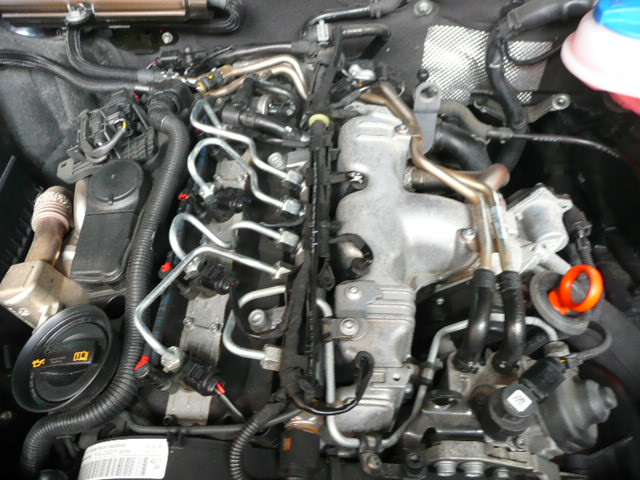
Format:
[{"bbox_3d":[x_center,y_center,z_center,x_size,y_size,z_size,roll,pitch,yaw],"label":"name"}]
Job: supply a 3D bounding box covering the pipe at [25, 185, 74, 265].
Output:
[{"bbox_3d":[-0.287,-0.016,0.552,0.044,0.049,0.094,1,57,1],"label":"pipe"}]

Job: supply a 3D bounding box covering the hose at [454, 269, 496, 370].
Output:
[{"bbox_3d":[0.145,0.070,0.470,0.019,0.057,0.087,14,58,9],"label":"hose"}]

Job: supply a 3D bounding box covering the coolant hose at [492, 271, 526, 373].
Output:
[{"bbox_3d":[0.148,0.064,0.405,0.024,0.024,0.078,1,85,0],"label":"coolant hose"}]

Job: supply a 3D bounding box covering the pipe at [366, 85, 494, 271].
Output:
[{"bbox_3d":[0.115,-0.070,0.527,0.036,0.049,0.230,-24,60,-15],"label":"pipe"}]

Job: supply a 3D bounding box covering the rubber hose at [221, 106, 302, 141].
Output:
[{"bbox_3d":[-0.063,-0.127,0.579,0.090,0.031,0.019,13,58,8],"label":"rubber hose"}]

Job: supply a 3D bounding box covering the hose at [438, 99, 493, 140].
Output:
[{"bbox_3d":[0.183,-0.152,0.647,0.077,0.028,0.022,25,60,15],"label":"hose"}]

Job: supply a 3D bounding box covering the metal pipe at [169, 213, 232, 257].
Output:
[{"bbox_3d":[-0.106,-0.005,0.460,0.053,0.025,0.034,0,56,0],"label":"metal pipe"}]

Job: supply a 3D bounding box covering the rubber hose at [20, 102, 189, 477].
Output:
[{"bbox_3d":[-0.178,0.027,0.483,0.086,0.111,0.363,8,57,5],"label":"rubber hose"}]

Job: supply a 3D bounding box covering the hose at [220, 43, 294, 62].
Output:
[{"bbox_3d":[-0.074,-0.221,0.610,0.085,0.015,0.015,-7,56,-4],"label":"hose"}]

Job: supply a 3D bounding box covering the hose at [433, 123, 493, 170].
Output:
[{"bbox_3d":[0.161,-0.105,0.590,0.063,0.045,0.048,0,56,0],"label":"hose"}]

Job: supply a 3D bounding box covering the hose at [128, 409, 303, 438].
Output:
[{"bbox_3d":[-0.085,0.146,0.410,0.136,0.018,0.019,0,56,0],"label":"hose"}]

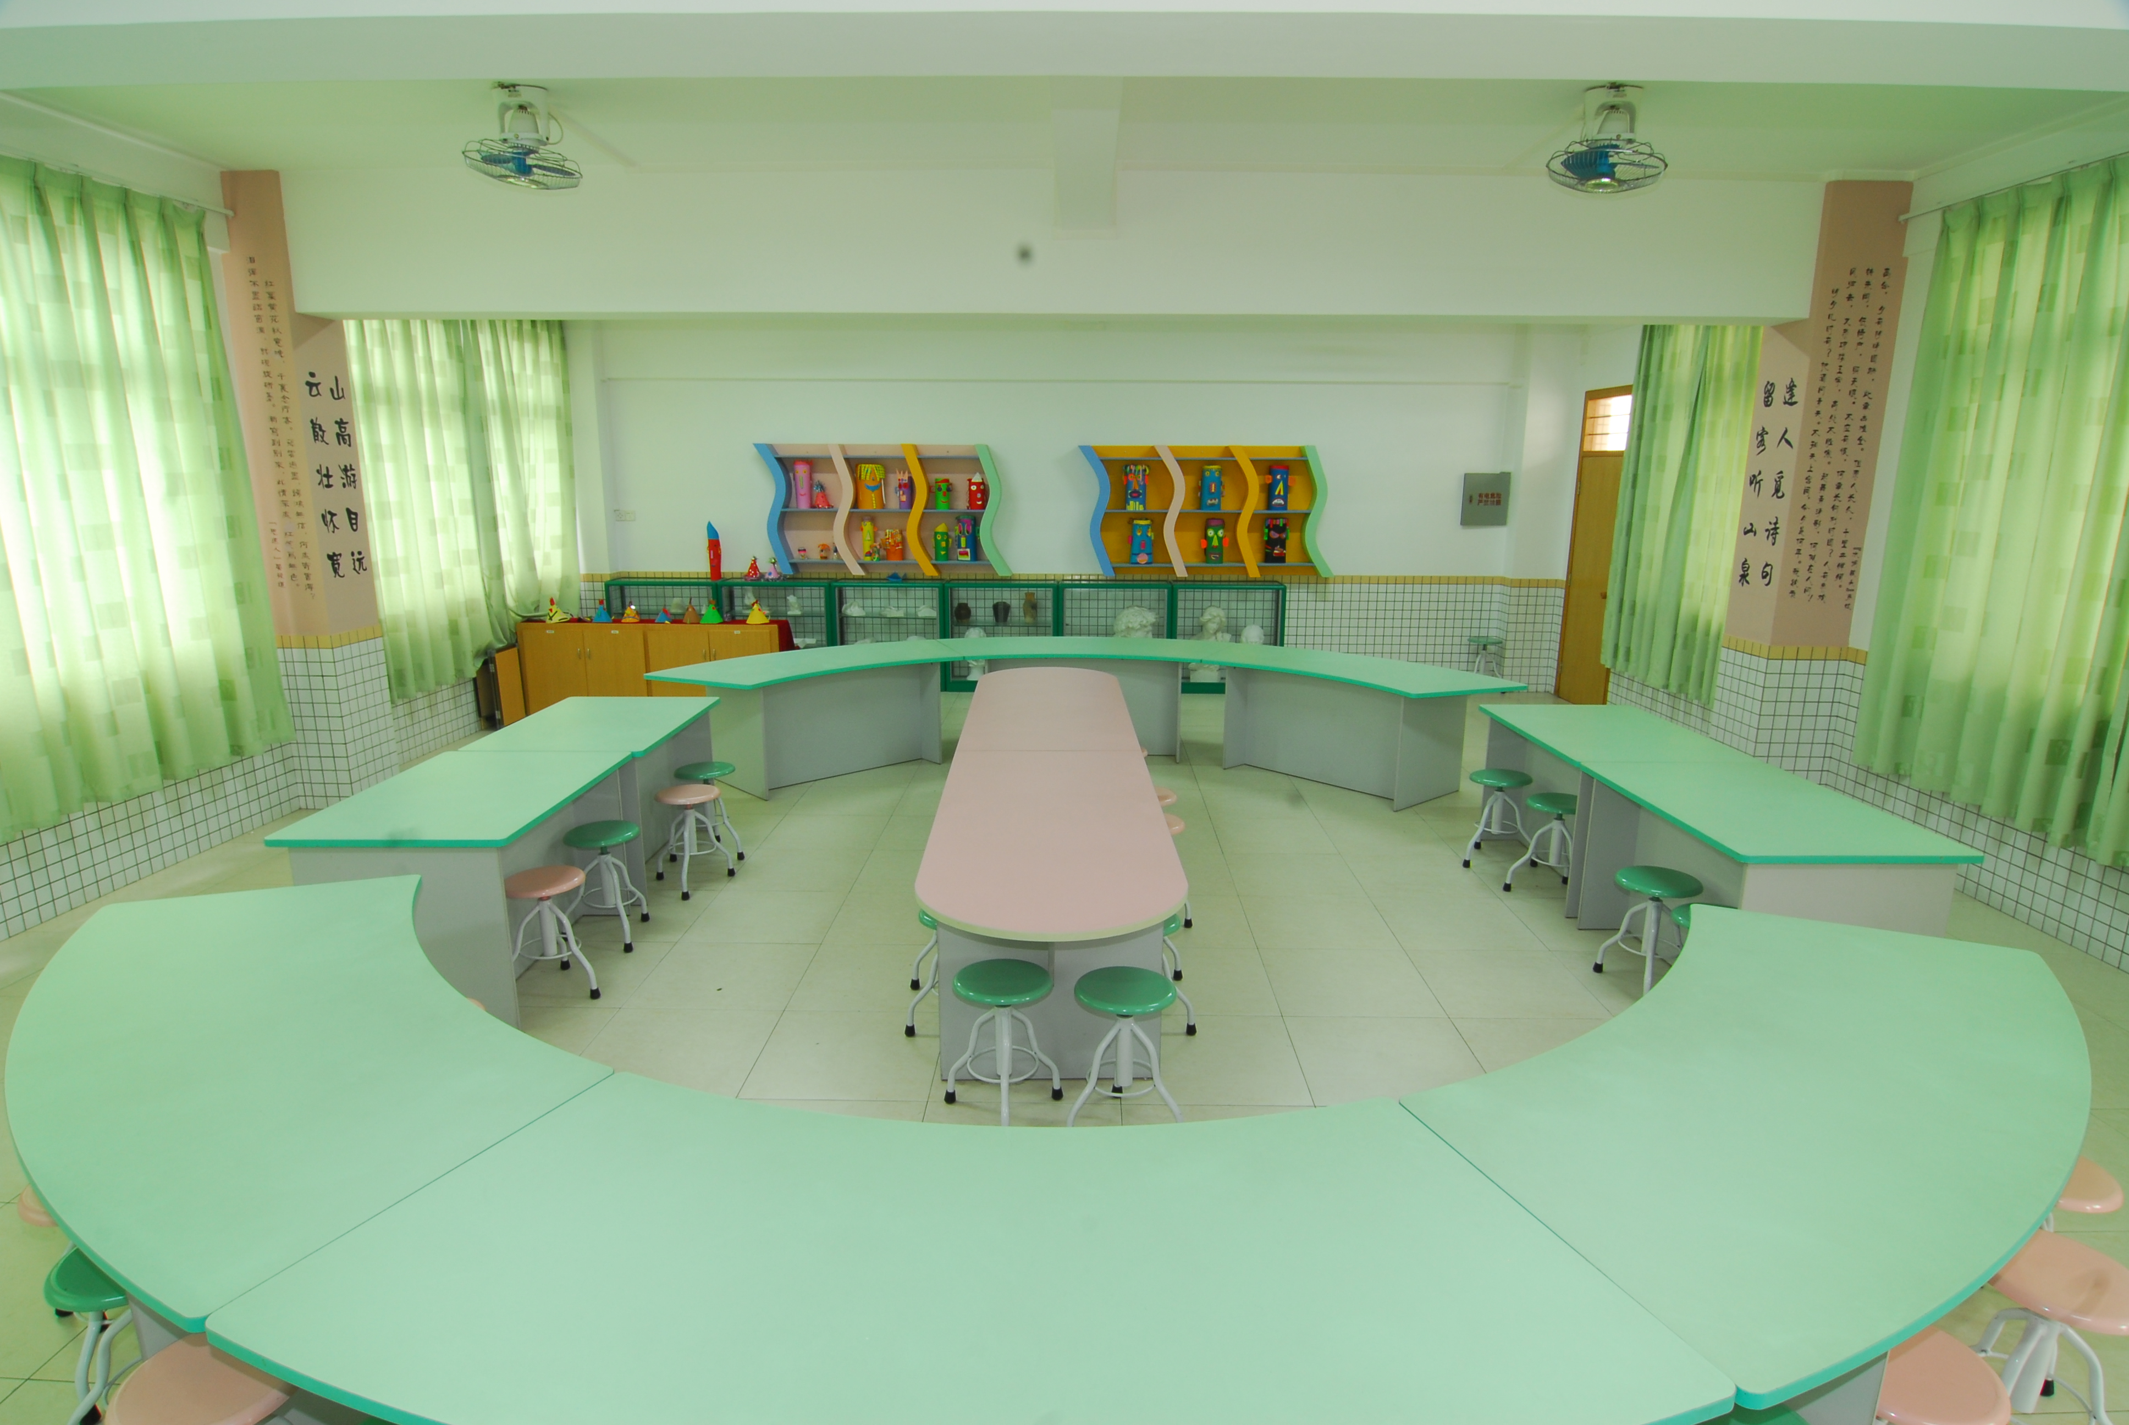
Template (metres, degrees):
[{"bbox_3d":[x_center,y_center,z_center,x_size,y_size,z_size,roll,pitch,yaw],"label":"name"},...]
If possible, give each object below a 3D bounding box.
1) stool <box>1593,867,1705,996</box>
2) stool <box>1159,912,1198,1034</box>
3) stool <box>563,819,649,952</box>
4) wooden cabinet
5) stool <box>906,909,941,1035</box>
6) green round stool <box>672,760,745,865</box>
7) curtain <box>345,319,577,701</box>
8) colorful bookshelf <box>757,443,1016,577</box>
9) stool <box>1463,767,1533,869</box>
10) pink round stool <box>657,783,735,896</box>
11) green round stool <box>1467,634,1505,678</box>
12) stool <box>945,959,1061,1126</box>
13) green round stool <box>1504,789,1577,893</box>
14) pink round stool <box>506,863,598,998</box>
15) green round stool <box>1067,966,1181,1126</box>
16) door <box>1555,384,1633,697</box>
[{"bbox_3d":[2.272,0.857,4.118,0.360,0.464,0.360,0,12,1],"label":"stool"},{"bbox_3d":[0.260,0.939,3.704,0.370,0.465,0.370,0,13,1],"label":"stool"},{"bbox_3d":[-1.958,0.737,4.525,0.370,0.475,0.370,0,13,1],"label":"stool"},{"bbox_3d":[-3.176,-0.326,8.390,1.990,0.790,0.370,0,13,1],"label":"wooden cabinet"},{"bbox_3d":[-0.364,0.927,3.750,0.370,0.465,0.370,0,13,1],"label":"stool"},{"bbox_3d":[-1.863,0.517,5.584,0.360,0.469,0.360,0,12,0],"label":"green round stool"},{"bbox_3d":[-4.267,-1.687,7.871,0.200,2.770,2.920,0,13,1],"label":"curtain"},{"bbox_3d":[-1.571,-1.803,9.400,2.220,1.130,0.220,0,13,1],"label":"colorful bookshelf"},{"bbox_3d":[2.240,0.549,5.517,0.360,0.463,0.360,0,12,1],"label":"stool"},{"bbox_3d":[-1.810,0.609,5.164,0.360,0.471,0.360,0,12,0],"label":"pink round stool"},{"bbox_3d":[3.726,-0.394,9.462,0.370,0.475,0.370,0,13,1],"label":"green round stool"},{"bbox_3d":[-0.185,1.042,3.234,0.375,0.475,0.370,0,13,1],"label":"stool"},{"bbox_3d":[2.344,0.643,5.079,0.360,0.469,0.360,0,12,1],"label":"green round stool"},{"bbox_3d":[-1.974,0.851,4.078,0.360,0.464,0.360,0,12,0],"label":"pink round stool"},{"bbox_3d":[0.182,1.040,3.216,0.360,0.479,0.360,0,12,0],"label":"green round stool"},{"bbox_3d":[4.580,-1.382,9.143,0.080,2.693,0.979,0,12,1],"label":"door"}]

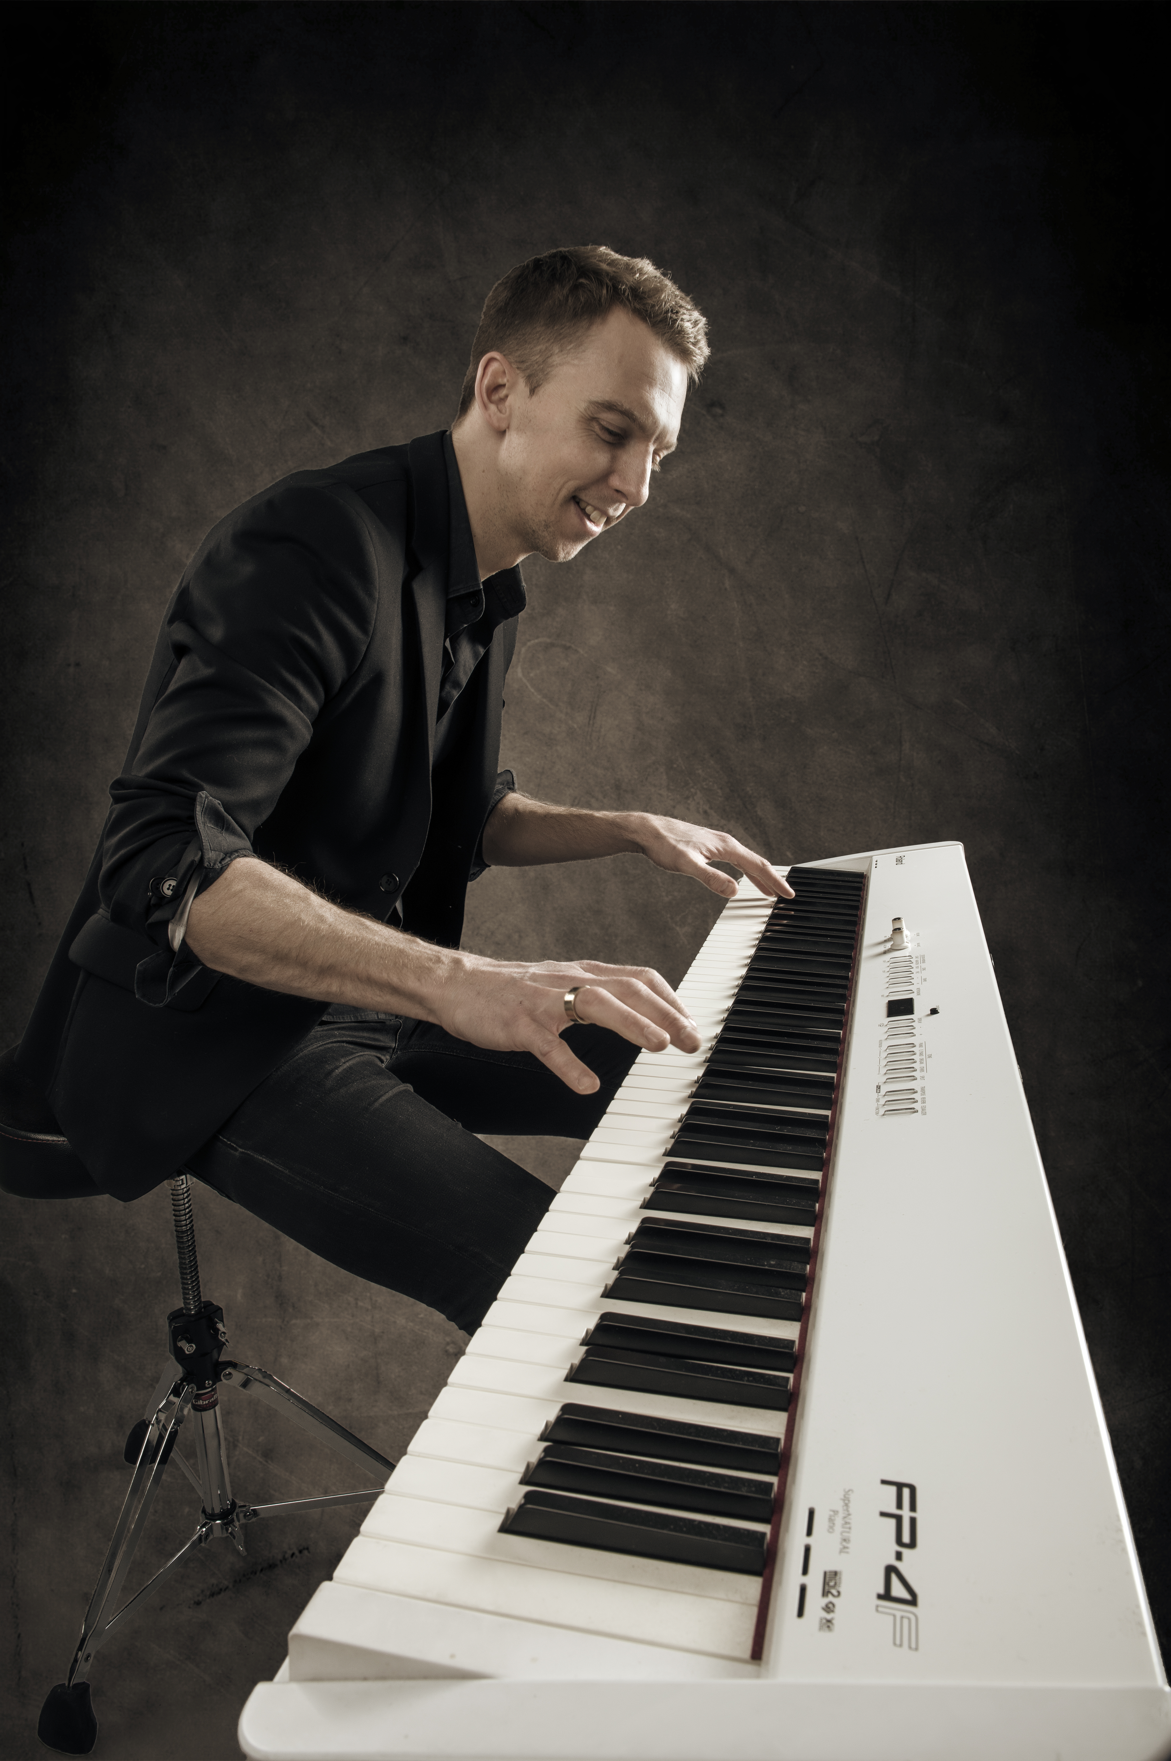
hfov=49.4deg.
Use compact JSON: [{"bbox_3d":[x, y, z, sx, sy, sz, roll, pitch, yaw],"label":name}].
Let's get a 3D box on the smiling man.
[{"bbox_3d":[-0.168,0.125,1.230,0.760,1.335,0.680,2,13,14],"label":"smiling man"}]

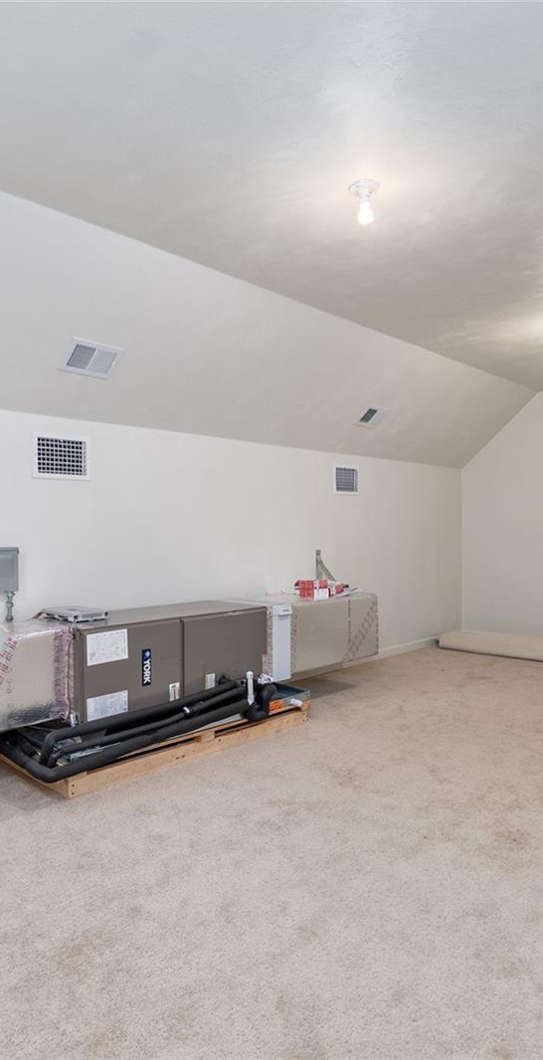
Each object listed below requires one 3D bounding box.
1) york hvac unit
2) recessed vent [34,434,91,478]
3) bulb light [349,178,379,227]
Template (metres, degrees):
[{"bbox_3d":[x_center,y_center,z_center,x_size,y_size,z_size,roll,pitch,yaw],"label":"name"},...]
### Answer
[{"bbox_3d":[-0.638,0.696,3.514,1.204,0.454,0.515,0,0,-45],"label":"york hvac unit"},{"bbox_3d":[-1.157,-0.405,3.449,0.333,0.249,0.023,0,0,-45],"label":"recessed vent"},{"bbox_3d":[0.360,-1.263,2.405,0.114,0.160,0.114,0,0,0],"label":"bulb light"}]

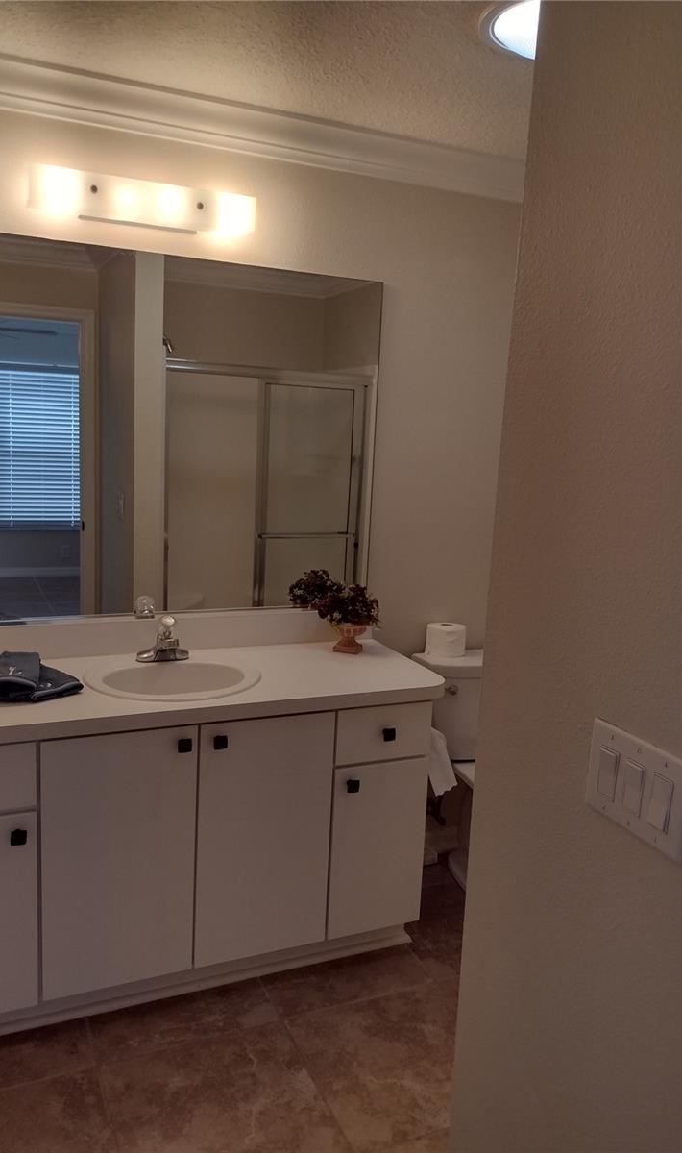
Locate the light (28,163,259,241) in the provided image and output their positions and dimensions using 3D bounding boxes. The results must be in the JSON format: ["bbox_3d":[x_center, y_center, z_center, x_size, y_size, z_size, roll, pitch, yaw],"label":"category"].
[{"bbox_3d":[-0.519,-0.983,2.373,0.585,0.100,0.110,-2,11,-25],"label":"light"}]

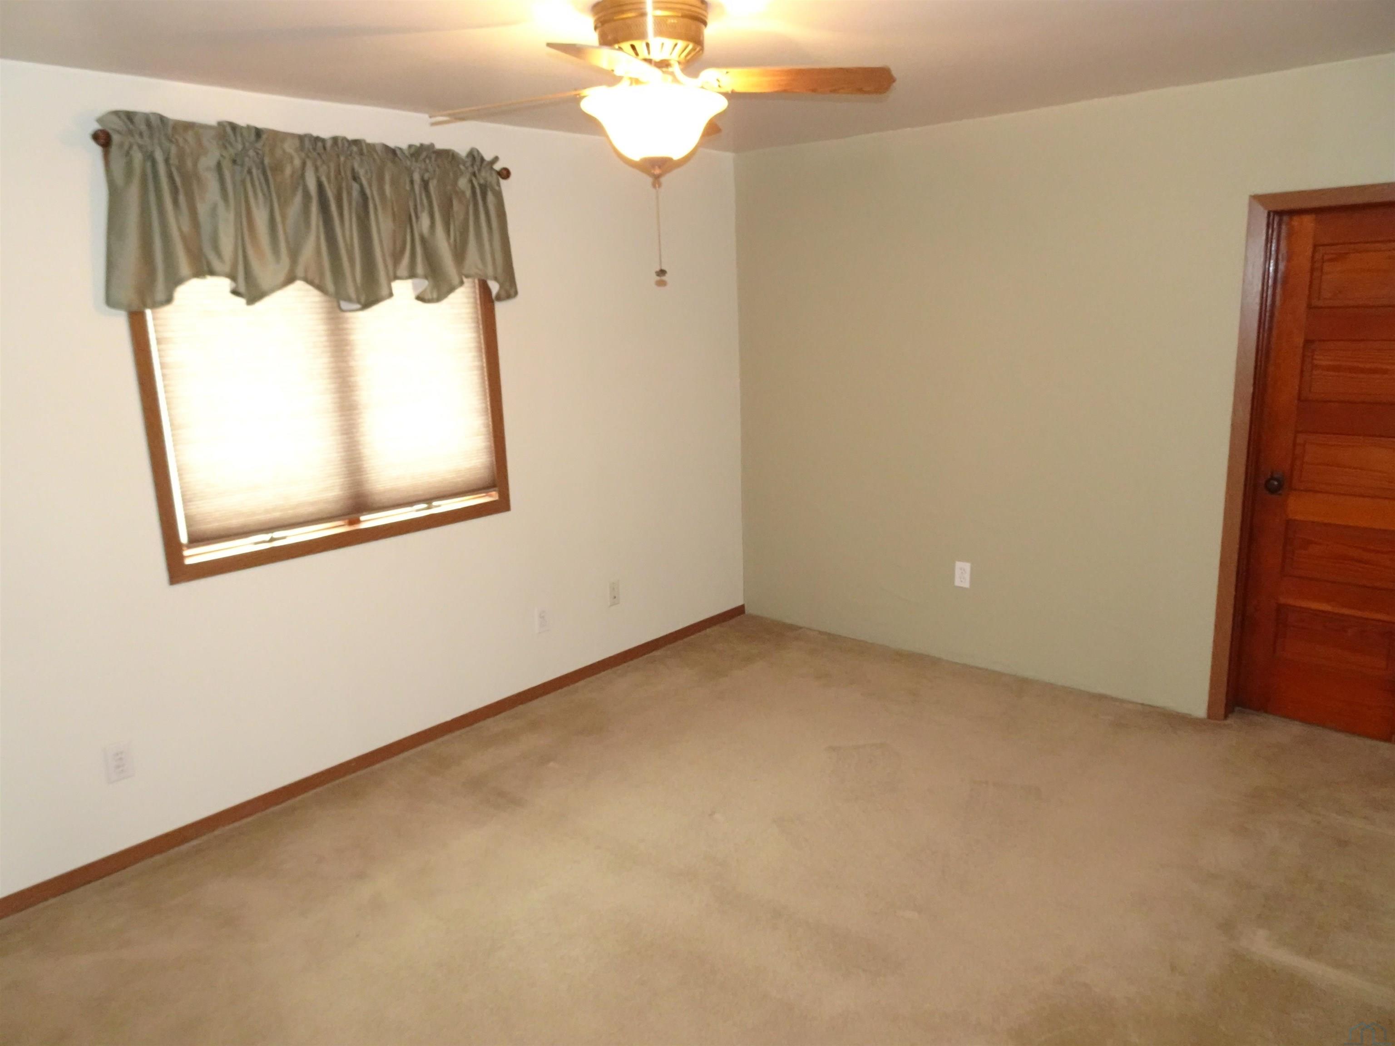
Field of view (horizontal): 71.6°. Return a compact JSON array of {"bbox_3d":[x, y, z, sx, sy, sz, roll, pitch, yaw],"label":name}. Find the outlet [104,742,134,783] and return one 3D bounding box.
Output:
[{"bbox_3d":[-1.817,0.754,3.046,0.010,0.117,0.072,10,17,41],"label":"outlet"}]

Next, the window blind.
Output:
[{"bbox_3d":[-1.263,-0.609,3.445,0.035,1.175,1.213,10,17,41],"label":"window blind"}]

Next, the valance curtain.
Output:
[{"bbox_3d":[-1.219,-1.014,3.261,0.110,0.549,1.476,10,17,41],"label":"valance curtain"}]

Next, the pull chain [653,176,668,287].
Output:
[{"bbox_3d":[-0.089,-0.674,2.241,0.029,0.242,0.029,-2,13,0],"label":"pull chain"}]

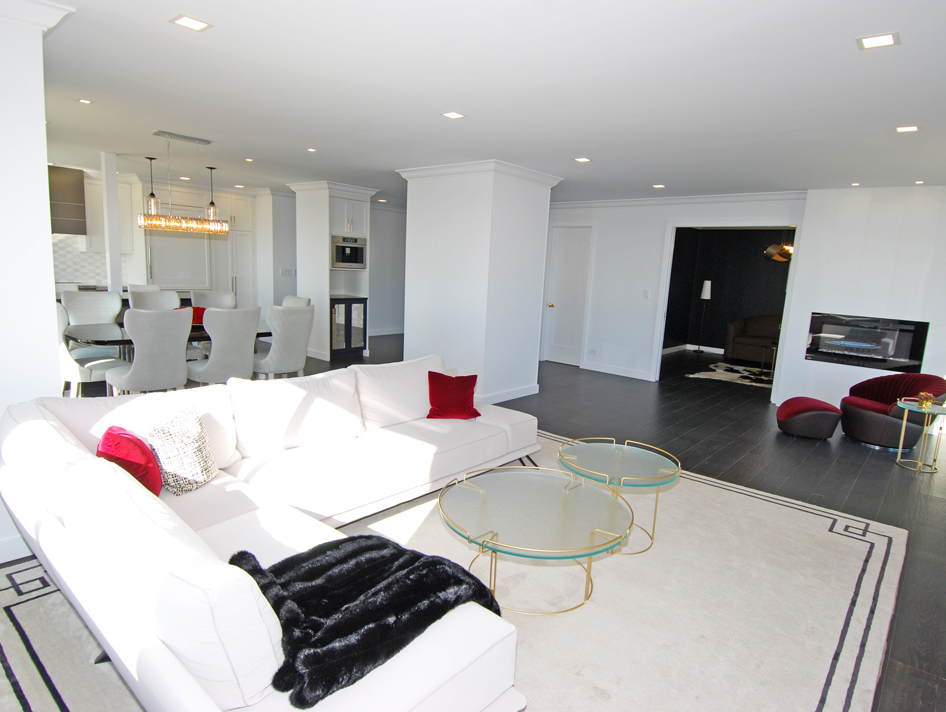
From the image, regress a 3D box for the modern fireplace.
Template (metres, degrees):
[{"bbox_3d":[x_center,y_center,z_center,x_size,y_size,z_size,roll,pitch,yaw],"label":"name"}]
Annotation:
[{"bbox_3d":[4.208,-0.148,5.733,1.020,0.540,0.140,11,13,41],"label":"modern fireplace"}]

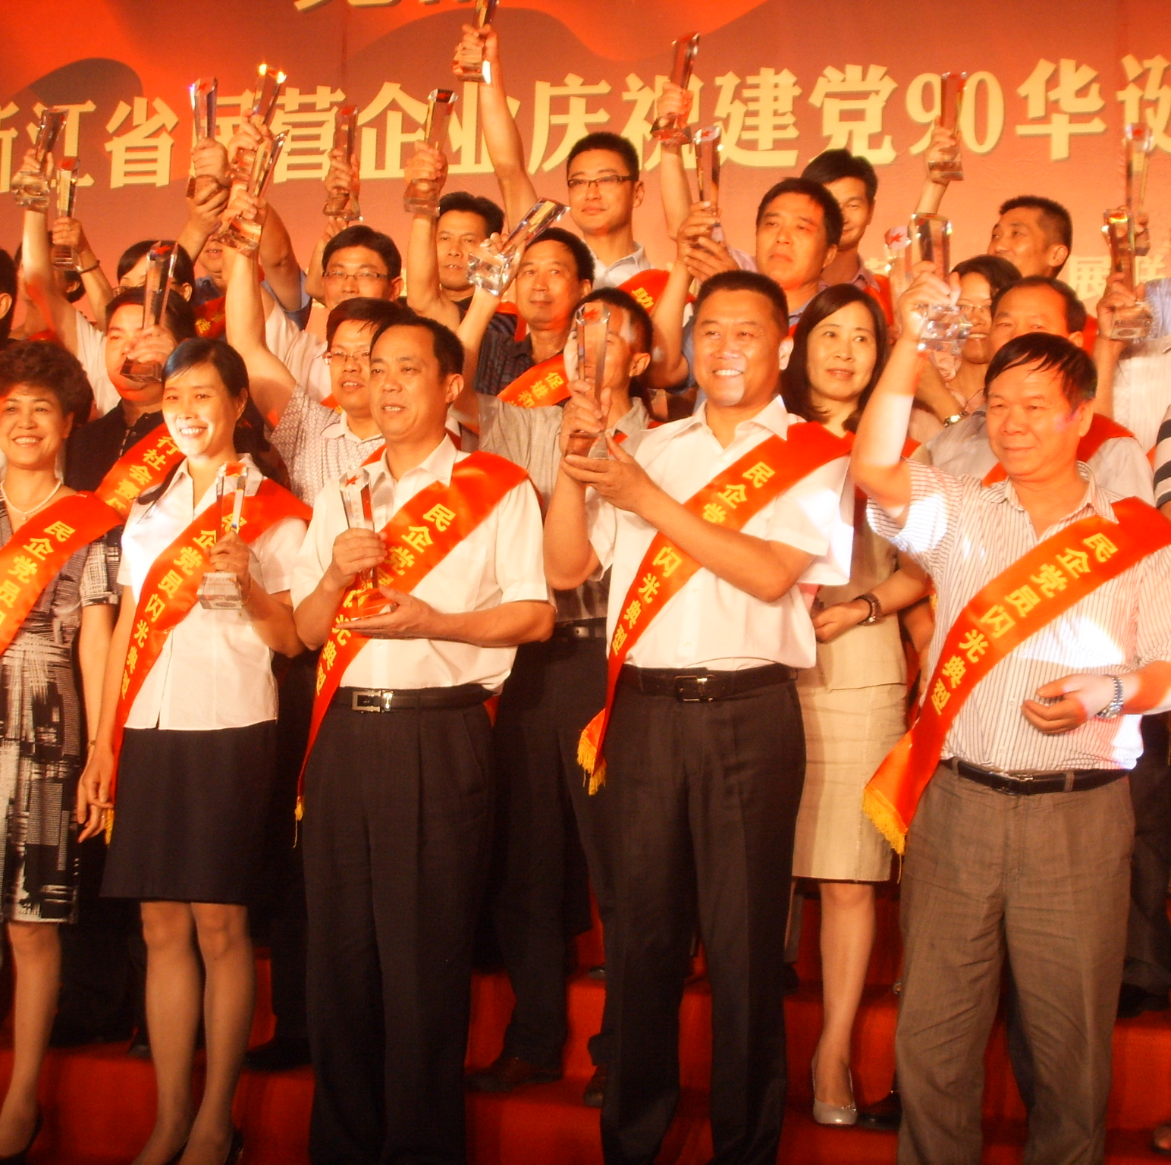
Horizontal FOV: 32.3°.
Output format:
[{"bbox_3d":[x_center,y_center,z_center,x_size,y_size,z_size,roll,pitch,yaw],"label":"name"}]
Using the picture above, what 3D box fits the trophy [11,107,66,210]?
[{"bbox_3d":[-1.337,-1.037,4.950,0.075,0.265,0.072,8,-12,11],"label":"trophy"}]

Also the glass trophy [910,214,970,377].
[{"bbox_3d":[0.613,-0.510,3.500,0.075,0.265,0.072,-2,-14,0],"label":"glass trophy"}]

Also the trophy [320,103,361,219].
[{"bbox_3d":[-0.575,-0.988,4.750,0.075,0.250,0.065,3,-3,9],"label":"trophy"}]

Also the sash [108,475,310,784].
[{"bbox_3d":[-0.724,0.101,3.880,0.360,0.630,0.250,1,-3,14],"label":"sash"}]

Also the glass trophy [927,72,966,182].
[{"bbox_3d":[0.869,-1.093,4.850,0.075,0.250,0.065,4,-3,6],"label":"glass trophy"}]

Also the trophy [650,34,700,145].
[{"bbox_3d":[0.215,-1.159,4.750,0.080,0.250,0.070,8,-3,6],"label":"trophy"}]

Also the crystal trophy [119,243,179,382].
[{"bbox_3d":[-0.905,-0.562,4.200,0.075,0.265,0.072,9,-2,11],"label":"crystal trophy"}]

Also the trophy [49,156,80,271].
[{"bbox_3d":[-1.288,-0.909,5.000,0.075,0.265,0.072,5,8,10],"label":"trophy"}]

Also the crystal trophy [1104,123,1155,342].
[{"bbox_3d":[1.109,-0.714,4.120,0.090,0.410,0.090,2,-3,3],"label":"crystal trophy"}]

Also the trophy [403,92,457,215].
[{"bbox_3d":[-0.340,-0.936,4.400,0.078,0.260,0.068,11,-3,-6],"label":"trophy"}]

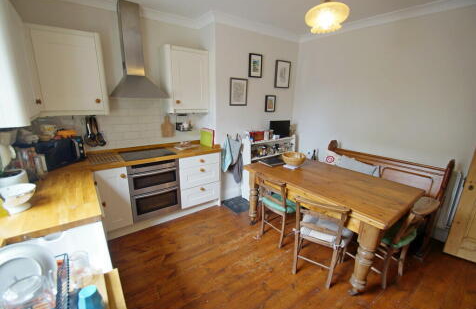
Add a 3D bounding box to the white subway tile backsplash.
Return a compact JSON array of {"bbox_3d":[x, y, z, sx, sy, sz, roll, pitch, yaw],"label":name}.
[{"bbox_3d":[-1.402,-0.426,2.728,2.050,0.660,0.020,-10,17,-36],"label":"white subway tile backsplash"}]

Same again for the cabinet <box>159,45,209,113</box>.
[{"bbox_3d":[-0.729,-1.020,2.801,0.520,0.805,0.340,-10,18,-35],"label":"cabinet"}]

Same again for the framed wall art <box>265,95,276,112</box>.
[{"bbox_3d":[0.564,-0.875,3.442,0.230,0.277,0.030,-10,18,-35],"label":"framed wall art"}]

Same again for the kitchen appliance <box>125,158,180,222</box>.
[{"bbox_3d":[-1.166,0.391,2.682,0.610,0.718,0.560,-10,18,-35],"label":"kitchen appliance"}]

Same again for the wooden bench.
[{"bbox_3d":[1.698,0.439,2.561,0.560,0.990,1.320,-10,17,-36],"label":"wooden bench"}]

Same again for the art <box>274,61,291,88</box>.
[{"bbox_3d":[0.787,-1.385,3.469,0.345,0.440,0.030,-10,18,-35],"label":"art"}]

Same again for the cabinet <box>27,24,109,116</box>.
[{"bbox_3d":[-1.772,-0.843,2.116,0.570,0.820,0.350,-10,17,-36],"label":"cabinet"}]

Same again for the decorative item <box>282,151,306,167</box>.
[{"bbox_3d":[0.768,0.070,2.680,0.310,0.120,0.310,0,14,0],"label":"decorative item"}]

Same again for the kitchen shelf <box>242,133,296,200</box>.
[{"bbox_3d":[0.551,0.174,3.547,1.035,1.030,0.265,-10,18,-35],"label":"kitchen shelf"}]

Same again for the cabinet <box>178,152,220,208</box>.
[{"bbox_3d":[-0.677,0.308,3.037,0.600,0.728,0.570,-10,18,-35],"label":"cabinet"}]

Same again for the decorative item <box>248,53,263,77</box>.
[{"bbox_3d":[0.274,-1.368,3.085,0.247,0.340,0.030,-10,18,-35],"label":"decorative item"}]

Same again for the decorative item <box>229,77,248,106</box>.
[{"bbox_3d":[0.032,-0.951,3.078,0.335,0.395,0.025,-10,17,-36],"label":"decorative item"}]

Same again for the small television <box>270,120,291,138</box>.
[{"bbox_3d":[0.777,-0.442,3.610,0.510,0.330,0.080,-8,16,-30],"label":"small television"}]

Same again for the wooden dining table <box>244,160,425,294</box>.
[{"bbox_3d":[0.933,0.635,2.337,1.005,0.775,1.540,-10,18,-35],"label":"wooden dining table"}]

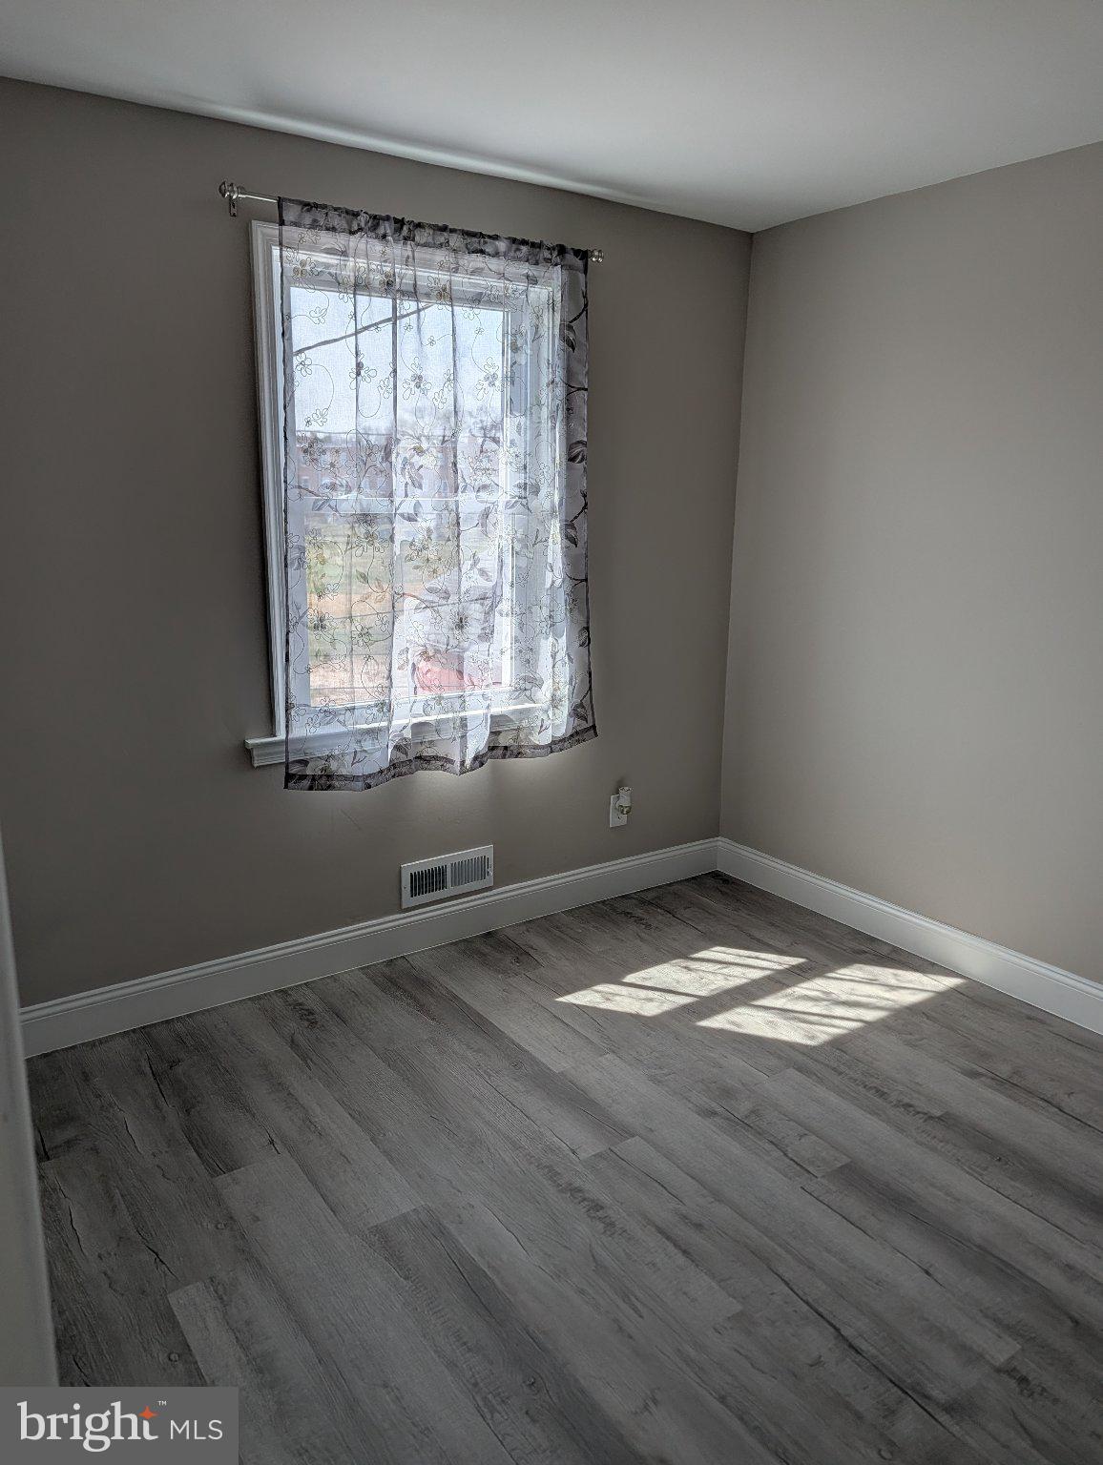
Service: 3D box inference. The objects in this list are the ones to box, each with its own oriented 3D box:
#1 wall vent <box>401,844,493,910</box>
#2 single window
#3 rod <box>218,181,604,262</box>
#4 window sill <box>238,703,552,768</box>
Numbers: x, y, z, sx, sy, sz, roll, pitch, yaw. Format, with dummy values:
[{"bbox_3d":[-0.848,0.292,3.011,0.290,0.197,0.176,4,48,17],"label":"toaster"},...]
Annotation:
[{"bbox_3d":[-0.342,0.476,3.371,0.347,0.146,0.020,-8,16,-34],"label":"wall vent"},{"bbox_3d":[-0.293,-0.651,3.053,1.090,1.602,0.095,-8,16,-34],"label":"single window"},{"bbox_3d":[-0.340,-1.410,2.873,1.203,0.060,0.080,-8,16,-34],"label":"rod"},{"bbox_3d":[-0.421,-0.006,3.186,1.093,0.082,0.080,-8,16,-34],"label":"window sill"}]

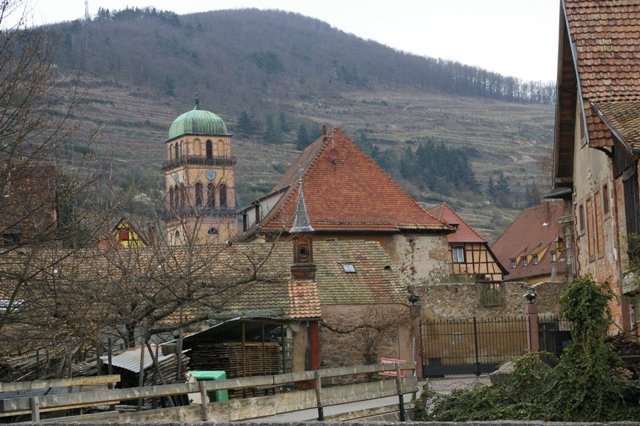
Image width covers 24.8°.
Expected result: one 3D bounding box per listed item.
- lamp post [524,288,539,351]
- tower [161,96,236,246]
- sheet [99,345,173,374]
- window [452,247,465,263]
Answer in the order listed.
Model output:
[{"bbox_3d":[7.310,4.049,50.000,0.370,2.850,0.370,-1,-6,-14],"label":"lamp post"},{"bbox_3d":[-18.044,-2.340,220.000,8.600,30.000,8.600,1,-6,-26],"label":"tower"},{"bbox_3d":[-3.712,2.998,30.000,0.800,0.070,1.520,14,15,22],"label":"sheet"},{"bbox_3d":[9.221,2.763,97.000,0.860,1.060,0.150,0,-6,-25],"label":"window"}]

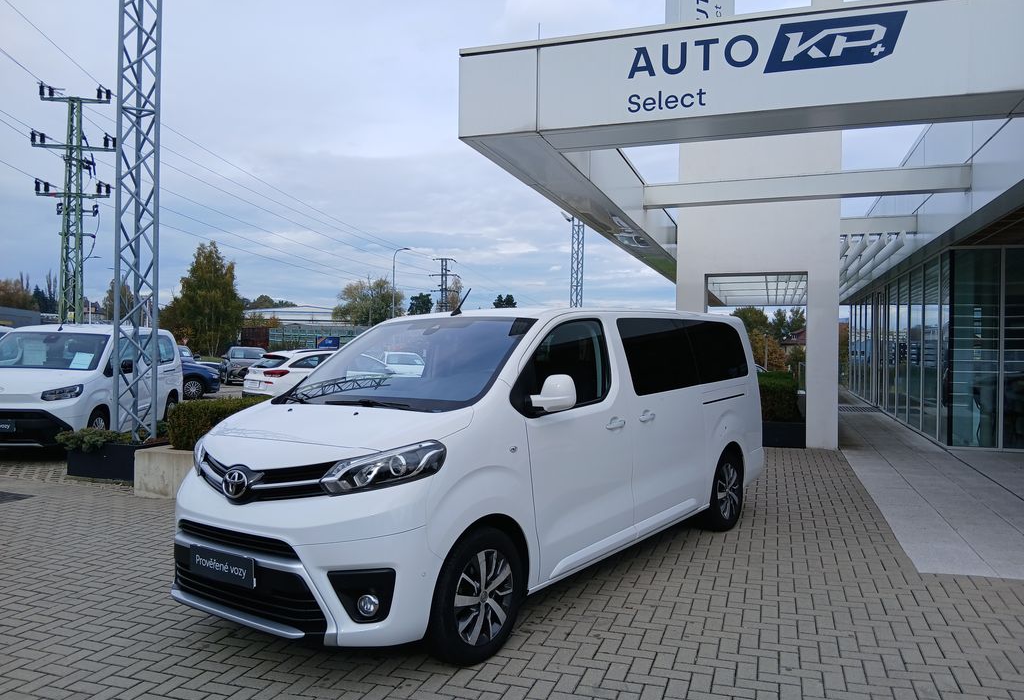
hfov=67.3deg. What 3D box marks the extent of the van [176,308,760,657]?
[{"bbox_3d":[0.105,0.600,5.700,1.980,1.900,4.980,0,1,37],"label":"van"}]

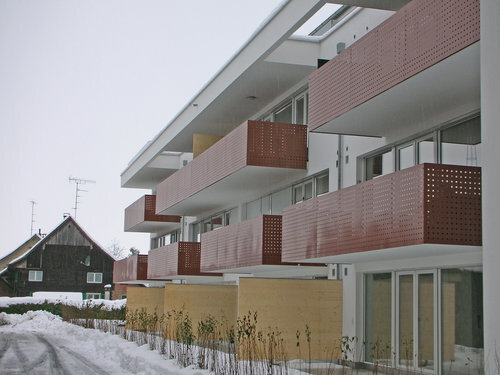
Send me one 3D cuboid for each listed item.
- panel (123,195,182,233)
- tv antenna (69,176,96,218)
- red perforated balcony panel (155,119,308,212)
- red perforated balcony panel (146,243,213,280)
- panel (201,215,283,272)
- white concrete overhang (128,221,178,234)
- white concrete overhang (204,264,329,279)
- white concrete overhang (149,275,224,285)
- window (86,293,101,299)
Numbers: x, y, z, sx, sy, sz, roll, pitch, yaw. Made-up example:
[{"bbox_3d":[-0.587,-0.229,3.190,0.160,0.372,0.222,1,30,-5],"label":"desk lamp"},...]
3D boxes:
[{"bbox_3d":[-5.393,1.544,48.265,1.914,1.320,7.128,3,-8,-15],"label":"panel"},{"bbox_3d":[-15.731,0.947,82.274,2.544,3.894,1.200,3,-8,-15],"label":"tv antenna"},{"bbox_3d":[-1.241,-0.363,32.891,1.861,1.320,15.444,3,-8,-15],"label":"red perforated balcony panel"},{"bbox_3d":[-2.974,3.321,38.990,1.914,1.320,7.524,3,-8,-15],"label":"red perforated balcony panel"},{"bbox_3d":[0.231,1.898,27.501,1.914,1.320,7.524,3,-8,-15],"label":"panel"},{"bbox_3d":[-5.394,2.154,48.189,1.888,0.250,7.128,3,-8,-15],"label":"white concrete overhang"},{"bbox_3d":[0.230,2.508,27.425,1.888,0.250,7.524,3,-8,-15],"label":"white concrete overhang"},{"bbox_3d":[-2.975,3.931,38.914,1.888,0.250,7.524,3,-8,-15],"label":"white concrete overhang"},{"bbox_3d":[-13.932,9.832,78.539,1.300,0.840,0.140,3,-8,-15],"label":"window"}]

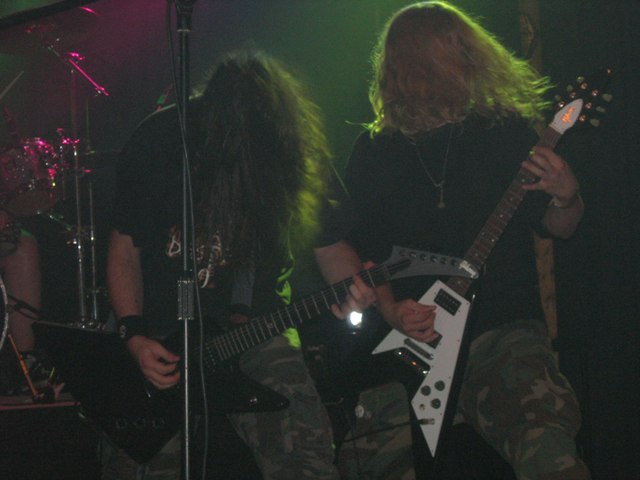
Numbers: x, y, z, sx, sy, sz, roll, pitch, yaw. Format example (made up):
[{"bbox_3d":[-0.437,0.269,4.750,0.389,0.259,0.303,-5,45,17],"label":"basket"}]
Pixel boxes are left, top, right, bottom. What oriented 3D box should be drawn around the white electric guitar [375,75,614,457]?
[{"bbox_3d":[0.410,0.008,5.069,0.400,1.035,0.075,36,9,27],"label":"white electric guitar"}]

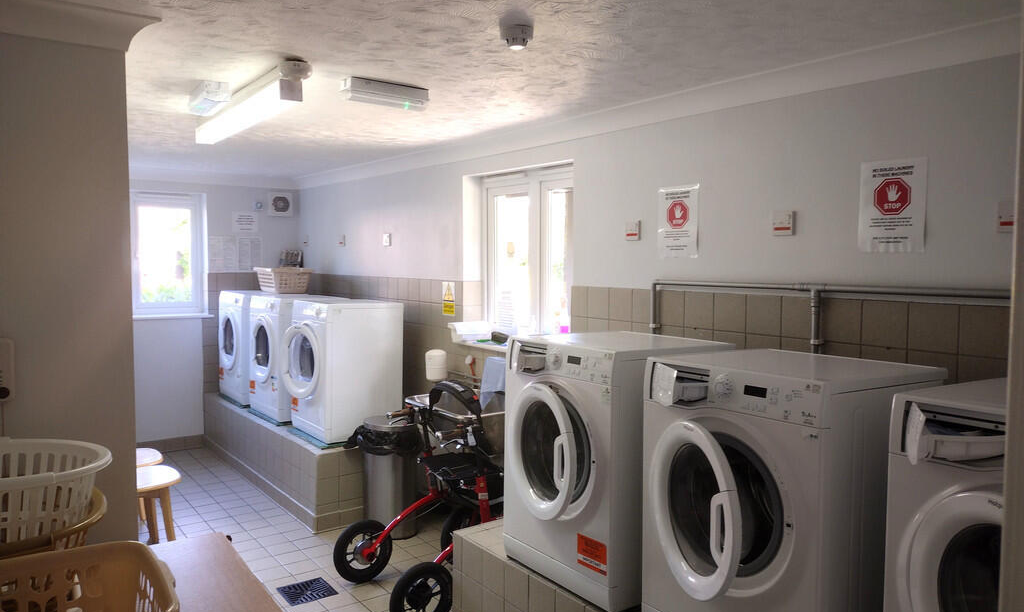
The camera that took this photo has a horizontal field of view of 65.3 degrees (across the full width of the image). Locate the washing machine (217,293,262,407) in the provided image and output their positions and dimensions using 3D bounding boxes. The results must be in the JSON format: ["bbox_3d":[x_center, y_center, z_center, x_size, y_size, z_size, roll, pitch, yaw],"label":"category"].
[{"bbox_3d":[-2.015,0.334,6.532,0.570,0.850,0.598,-2,4,-35],"label":"washing machine"}]

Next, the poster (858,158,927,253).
[{"bbox_3d":[1.230,-0.322,2.585,0.008,0.298,0.220,-2,4,-35],"label":"poster"}]

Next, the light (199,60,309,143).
[{"bbox_3d":[-1.125,-0.811,3.324,0.085,0.125,1.280,-2,4,-33],"label":"light"}]

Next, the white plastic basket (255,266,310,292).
[{"bbox_3d":[-1.785,-0.206,6.230,0.310,0.200,0.460,-2,4,-35],"label":"white plastic basket"}]

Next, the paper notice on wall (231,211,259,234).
[{"bbox_3d":[-2.226,-0.697,6.666,0.210,0.172,0.006,-2,4,-35],"label":"paper notice on wall"}]

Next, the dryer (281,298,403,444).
[{"bbox_3d":[-1.071,0.384,5.029,0.555,0.825,0.595,-2,4,-35],"label":"dryer"}]

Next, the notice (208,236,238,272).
[{"bbox_3d":[-2.380,-0.424,6.577,0.213,0.297,0.006,-2,4,-35],"label":"notice"}]

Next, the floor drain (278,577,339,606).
[{"bbox_3d":[-0.984,1.378,3.843,0.232,0.015,0.238,-2,4,-35],"label":"floor drain"}]

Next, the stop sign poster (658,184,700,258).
[{"bbox_3d":[0.698,-0.351,3.353,0.008,0.298,0.220,-2,4,-35],"label":"stop sign poster"}]

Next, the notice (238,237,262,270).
[{"bbox_3d":[-2.198,-0.431,6.702,0.210,0.297,0.006,-2,4,-35],"label":"notice"}]

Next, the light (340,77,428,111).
[{"bbox_3d":[-0.496,-0.821,3.119,0.345,0.072,0.098,-2,4,-40],"label":"light"}]

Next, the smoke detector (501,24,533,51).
[{"bbox_3d":[0.013,-0.784,2.355,0.100,0.052,0.100,0,3,0],"label":"smoke detector"}]

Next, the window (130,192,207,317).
[{"bbox_3d":[-2.807,-0.418,6.520,0.620,0.970,0.100,-2,4,-35],"label":"window"}]

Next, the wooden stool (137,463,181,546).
[{"bbox_3d":[-1.948,1.121,4.190,0.380,0.450,0.390,-2,4,-35],"label":"wooden stool"}]

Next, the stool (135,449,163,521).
[{"bbox_3d":[-2.206,1.097,4.570,0.380,0.450,0.390,-2,4,-35],"label":"stool"}]

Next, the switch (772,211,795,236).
[{"bbox_3d":[0.976,-0.299,2.863,0.025,0.086,0.086,-2,4,-35],"label":"switch"}]

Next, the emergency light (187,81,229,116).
[{"bbox_3d":[-1.252,-0.847,3.301,0.110,0.090,0.320,-2,4,-30],"label":"emergency light"}]

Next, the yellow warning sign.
[{"bbox_3d":[-0.383,-0.043,4.859,0.006,0.200,0.152,-2,4,-35],"label":"yellow warning sign"}]

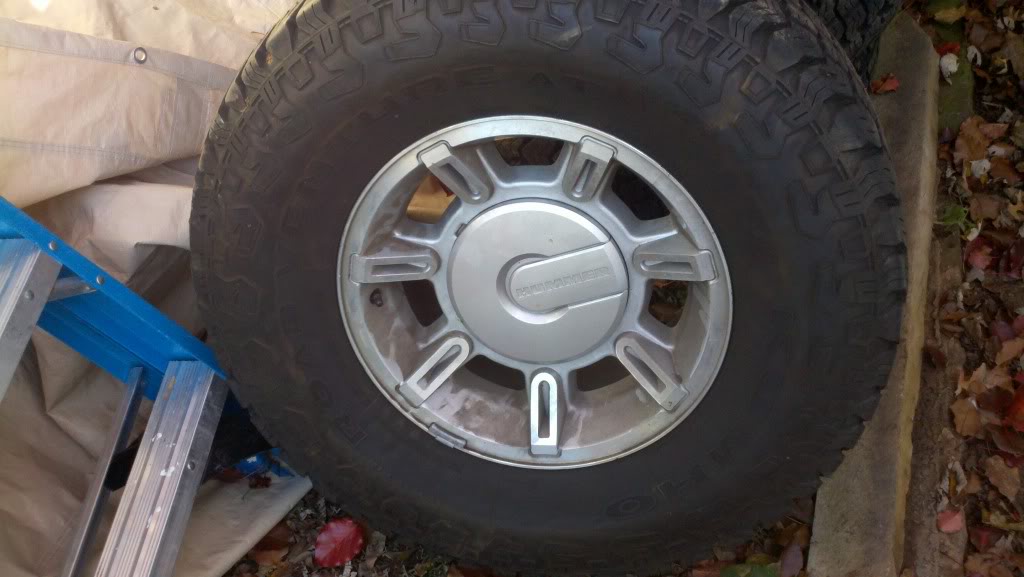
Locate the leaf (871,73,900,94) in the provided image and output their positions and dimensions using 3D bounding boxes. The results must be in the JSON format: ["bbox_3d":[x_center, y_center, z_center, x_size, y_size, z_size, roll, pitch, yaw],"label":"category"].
[{"bbox_3d":[0.816,-0.450,2.266,0.077,0.015,0.065,-9,49,-8],"label":"leaf"}]

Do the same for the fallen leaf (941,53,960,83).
[{"bbox_3d":[0.978,-0.491,2.303,0.045,0.025,0.080,12,49,10],"label":"fallen leaf"}]

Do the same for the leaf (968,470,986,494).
[{"bbox_3d":[0.728,0.303,1.614,0.025,0.008,0.045,9,49,8],"label":"leaf"}]

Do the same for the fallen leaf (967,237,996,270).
[{"bbox_3d":[0.791,-0.062,1.734,0.042,0.015,0.077,12,54,20],"label":"fallen leaf"}]

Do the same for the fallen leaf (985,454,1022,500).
[{"bbox_3d":[0.708,0.266,1.482,0.045,0.012,0.064,-35,53,-17],"label":"fallen leaf"}]

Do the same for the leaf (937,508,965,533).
[{"bbox_3d":[0.661,0.352,1.550,0.043,0.008,0.036,-2,48,-2],"label":"leaf"}]

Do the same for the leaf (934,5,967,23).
[{"bbox_3d":[0.908,-0.568,2.127,0.071,0.015,0.040,-15,50,-1],"label":"leaf"}]

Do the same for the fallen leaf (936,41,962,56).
[{"bbox_3d":[0.875,-0.480,2.062,0.045,0.012,0.055,6,52,16],"label":"fallen leaf"}]

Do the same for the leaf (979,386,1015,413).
[{"bbox_3d":[0.732,0.167,1.558,0.053,0.014,0.040,-28,51,-12],"label":"leaf"}]

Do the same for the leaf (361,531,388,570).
[{"bbox_3d":[-0.211,0.395,1.563,0.030,0.012,0.061,1,51,12],"label":"leaf"}]

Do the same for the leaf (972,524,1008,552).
[{"bbox_3d":[0.716,0.372,1.552,0.054,0.012,0.037,-17,50,-14],"label":"leaf"}]

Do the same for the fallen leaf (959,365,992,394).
[{"bbox_3d":[0.782,0.154,1.742,0.047,0.018,0.072,17,50,15],"label":"fallen leaf"}]

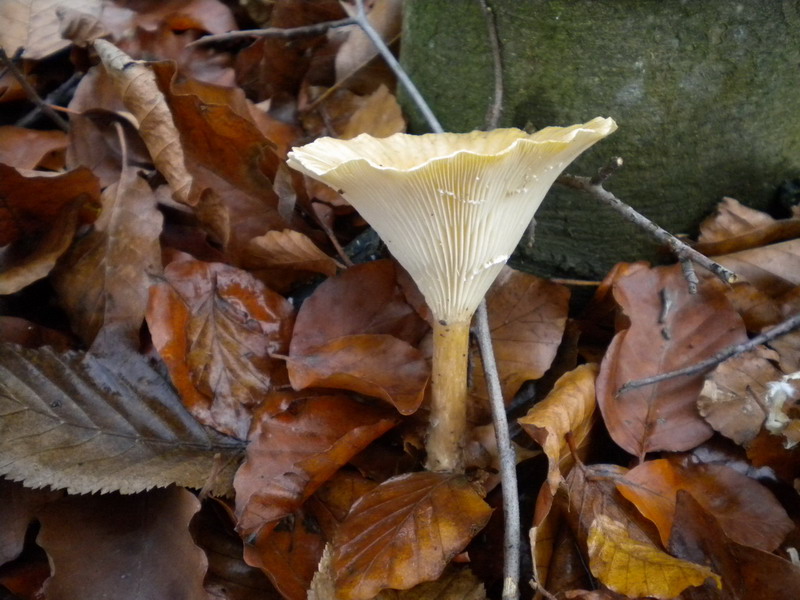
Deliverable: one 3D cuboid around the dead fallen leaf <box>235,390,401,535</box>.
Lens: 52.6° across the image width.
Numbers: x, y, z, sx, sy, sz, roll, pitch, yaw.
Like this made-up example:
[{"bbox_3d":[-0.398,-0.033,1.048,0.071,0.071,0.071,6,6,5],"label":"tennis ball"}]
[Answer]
[{"bbox_3d":[-0.028,0.055,0.268,0.036,0.015,0.055,34,66,30],"label":"dead fallen leaf"}]

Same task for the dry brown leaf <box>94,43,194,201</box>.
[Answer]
[{"bbox_3d":[-0.115,-0.080,0.365,0.022,0.018,0.088,-23,59,-22],"label":"dry brown leaf"}]

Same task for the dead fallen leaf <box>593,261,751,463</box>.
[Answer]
[{"bbox_3d":[0.102,0.023,0.305,0.052,0.014,0.076,19,61,8],"label":"dead fallen leaf"}]

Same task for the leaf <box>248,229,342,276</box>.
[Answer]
[{"bbox_3d":[-0.045,-0.020,0.345,0.040,0.014,0.024,24,35,27],"label":"leaf"}]

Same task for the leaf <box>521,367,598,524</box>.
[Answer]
[{"bbox_3d":[0.053,0.048,0.272,0.026,0.020,0.056,8,63,25],"label":"leaf"}]

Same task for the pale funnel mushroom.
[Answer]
[{"bbox_3d":[0.017,0.002,0.262,0.101,0.113,0.096,3,19,0],"label":"pale funnel mushroom"}]

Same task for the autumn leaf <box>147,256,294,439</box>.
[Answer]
[{"bbox_3d":[-0.067,0.018,0.303,0.050,0.015,0.072,-11,58,-11],"label":"autumn leaf"}]

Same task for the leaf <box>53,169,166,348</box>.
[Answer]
[{"bbox_3d":[-0.119,-0.017,0.330,0.042,0.014,0.078,-6,60,3],"label":"leaf"}]

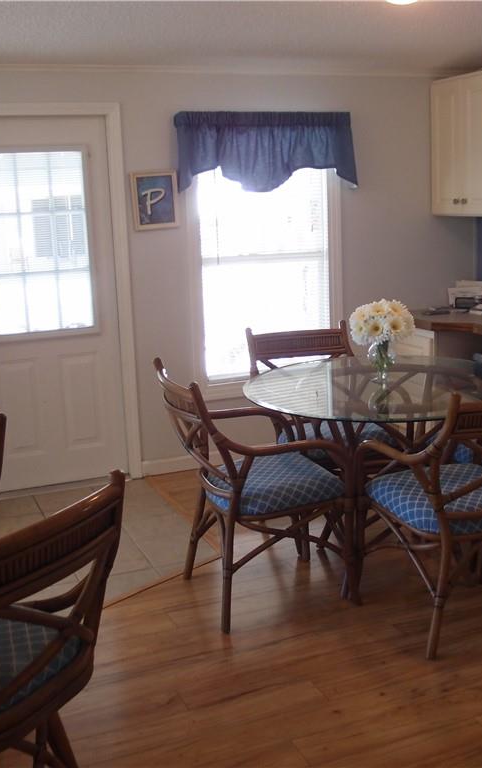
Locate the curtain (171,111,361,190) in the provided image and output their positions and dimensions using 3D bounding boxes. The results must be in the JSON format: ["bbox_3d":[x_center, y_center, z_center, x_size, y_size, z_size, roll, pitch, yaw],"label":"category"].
[{"bbox_3d":[0.164,-1.301,4.953,1.070,0.430,0.100,-7,13,-20],"label":"curtain"}]

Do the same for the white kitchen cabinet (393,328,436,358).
[{"bbox_3d":[1.293,-0.009,5.396,0.620,0.745,0.530,-7,13,-21],"label":"white kitchen cabinet"}]

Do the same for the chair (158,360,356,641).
[{"bbox_3d":[0.055,0.377,3.398,0.640,0.910,0.580,-7,13,-18],"label":"chair"}]

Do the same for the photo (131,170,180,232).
[{"bbox_3d":[-0.453,-0.989,4.778,0.250,0.305,0.022,-7,13,-21],"label":"photo"}]

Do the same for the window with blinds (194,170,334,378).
[{"bbox_3d":[0.155,-0.729,5.101,0.830,1.370,0.090,-7,13,-21],"label":"window with blinds"}]

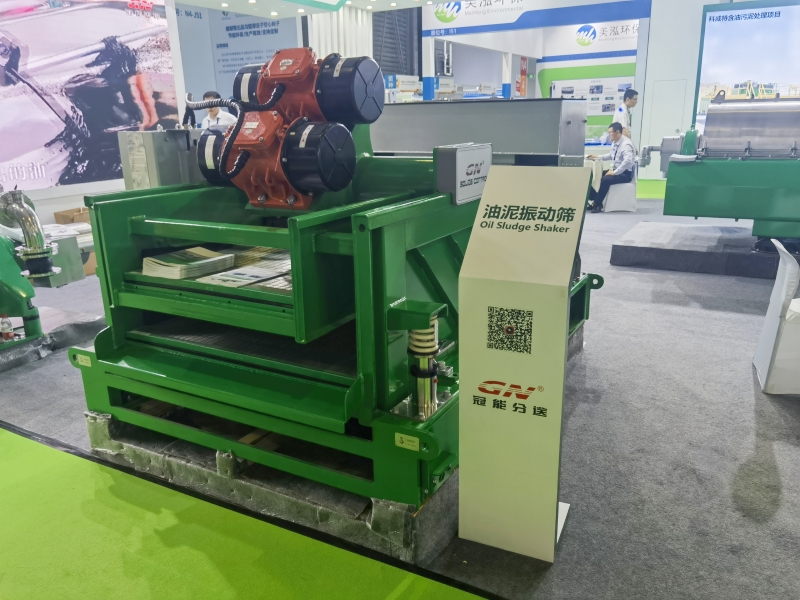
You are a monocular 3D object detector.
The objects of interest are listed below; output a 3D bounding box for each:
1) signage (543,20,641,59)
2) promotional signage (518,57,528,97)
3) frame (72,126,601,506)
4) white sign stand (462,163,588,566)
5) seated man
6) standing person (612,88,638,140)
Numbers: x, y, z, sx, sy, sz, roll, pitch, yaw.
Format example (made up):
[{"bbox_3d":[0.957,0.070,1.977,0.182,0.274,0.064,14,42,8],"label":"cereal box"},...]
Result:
[{"bbox_3d":[4.741,-6.553,15.747,2.388,0.872,0.100,7,17,28],"label":"signage"},{"bbox_3d":[7.125,-12.894,36.000,0.590,2.379,0.100,7,17,28],"label":"promotional signage"},{"bbox_3d":[-0.106,-0.273,2.986,1.669,1.165,2.192,7,17,28],"label":"frame"},{"bbox_3d":[0.380,0.182,1.917,0.302,1.143,0.315,6,17,24],"label":"white sign stand"},{"bbox_3d":[3.130,-1.989,9.351,0.700,1.292,0.480,0,15,6],"label":"seated man"},{"bbox_3d":[3.491,-2.370,9.777,0.360,1.791,0.450,2,16,12],"label":"standing person"}]

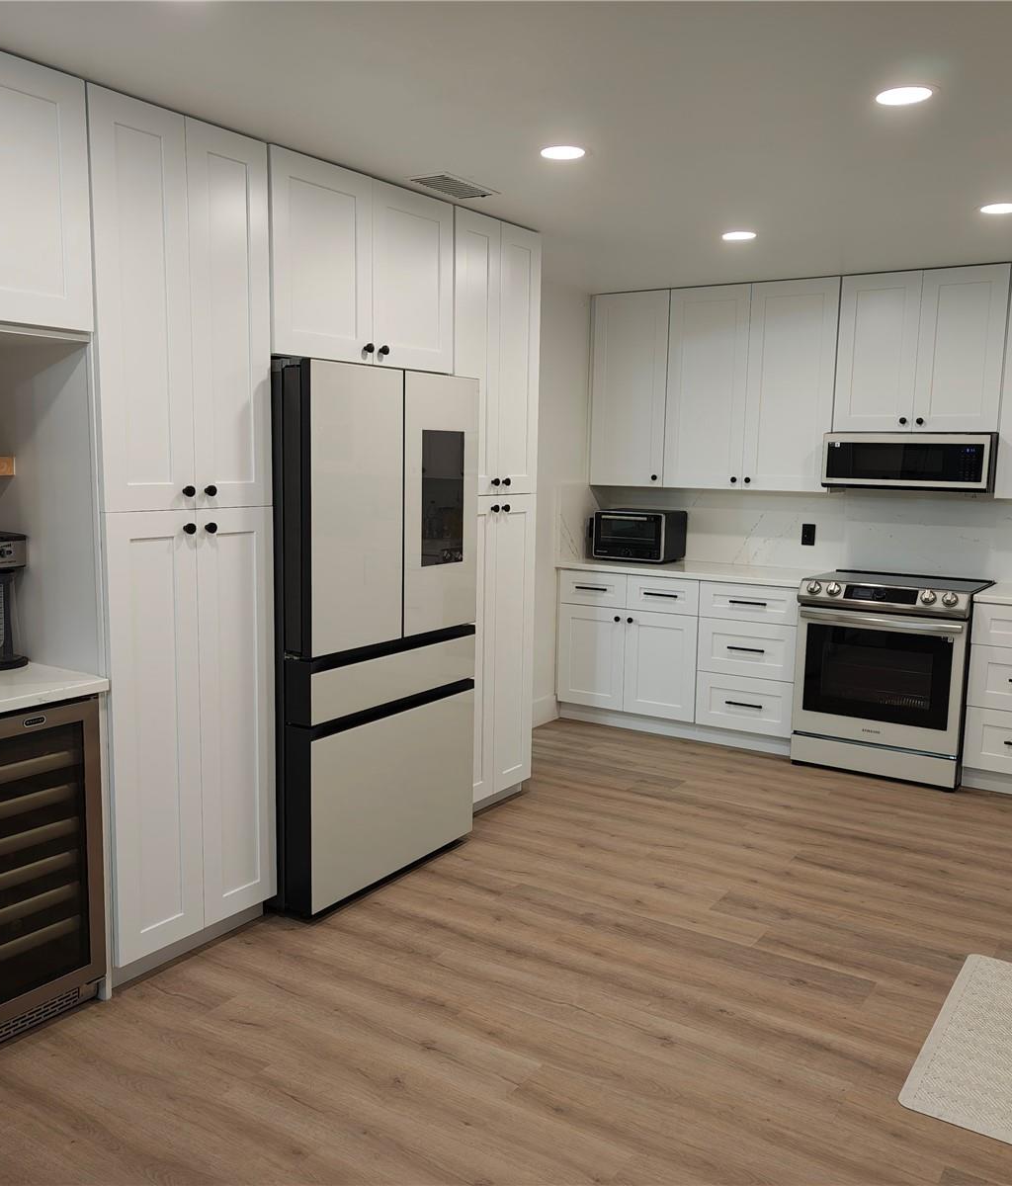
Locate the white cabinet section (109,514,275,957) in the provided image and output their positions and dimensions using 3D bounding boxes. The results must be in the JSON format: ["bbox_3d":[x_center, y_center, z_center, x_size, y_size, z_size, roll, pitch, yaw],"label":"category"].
[{"bbox_3d":[-1.137,0.355,3.326,0.600,1.241,0.608,5,9,32],"label":"white cabinet section"}]

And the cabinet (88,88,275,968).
[{"bbox_3d":[-1.144,-0.138,3.299,0.612,2.393,0.624,6,9,33],"label":"cabinet"}]

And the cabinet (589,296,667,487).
[{"bbox_3d":[0.773,-1.153,6.286,0.477,1.075,0.328,6,9,33],"label":"cabinet"}]

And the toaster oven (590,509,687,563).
[{"bbox_3d":[0.793,-0.328,6.404,0.430,0.298,0.360,5,8,29],"label":"toaster oven"}]

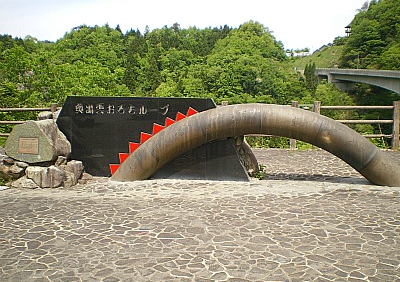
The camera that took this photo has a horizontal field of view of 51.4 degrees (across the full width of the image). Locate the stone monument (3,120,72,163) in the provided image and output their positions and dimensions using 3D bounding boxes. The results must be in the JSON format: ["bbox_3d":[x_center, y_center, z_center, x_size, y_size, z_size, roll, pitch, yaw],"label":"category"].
[{"bbox_3d":[-2.609,0.008,6.720,0.840,0.690,0.600,1,8,8],"label":"stone monument"}]

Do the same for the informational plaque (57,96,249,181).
[{"bbox_3d":[-0.958,-0.058,6.948,3.542,1.333,0.220,1,8,6],"label":"informational plaque"}]

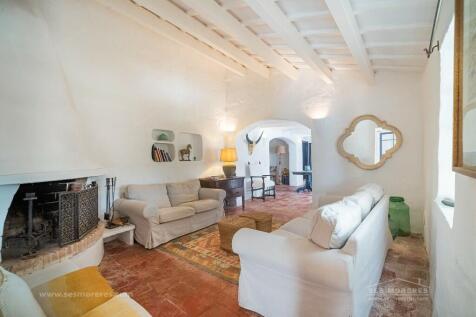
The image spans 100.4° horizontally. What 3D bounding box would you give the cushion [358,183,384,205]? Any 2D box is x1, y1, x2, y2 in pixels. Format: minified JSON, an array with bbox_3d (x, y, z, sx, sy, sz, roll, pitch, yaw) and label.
[{"bbox_3d":[1.602,0.577,2.480,0.210,0.440,0.560,17,10,40],"label":"cushion"}]

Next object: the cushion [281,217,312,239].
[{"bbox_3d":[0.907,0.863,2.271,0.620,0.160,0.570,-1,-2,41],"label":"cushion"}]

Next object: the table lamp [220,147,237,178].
[{"bbox_3d":[-0.225,0.109,4.899,0.410,0.770,0.410,0,-1,0],"label":"table lamp"}]

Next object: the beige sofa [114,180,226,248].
[{"bbox_3d":[-1.137,0.843,3.683,0.890,0.850,1.790,-1,-1,35],"label":"beige sofa"}]

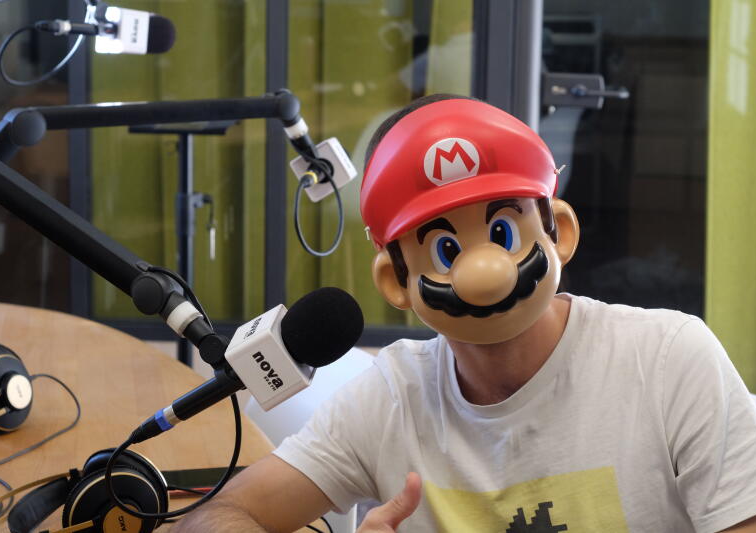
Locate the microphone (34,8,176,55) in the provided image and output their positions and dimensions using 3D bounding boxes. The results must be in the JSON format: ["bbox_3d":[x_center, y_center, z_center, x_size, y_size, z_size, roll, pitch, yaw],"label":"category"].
[{"bbox_3d":[-0.410,-0.352,1.760,0.073,0.073,0.250,9,11,39],"label":"microphone"}]

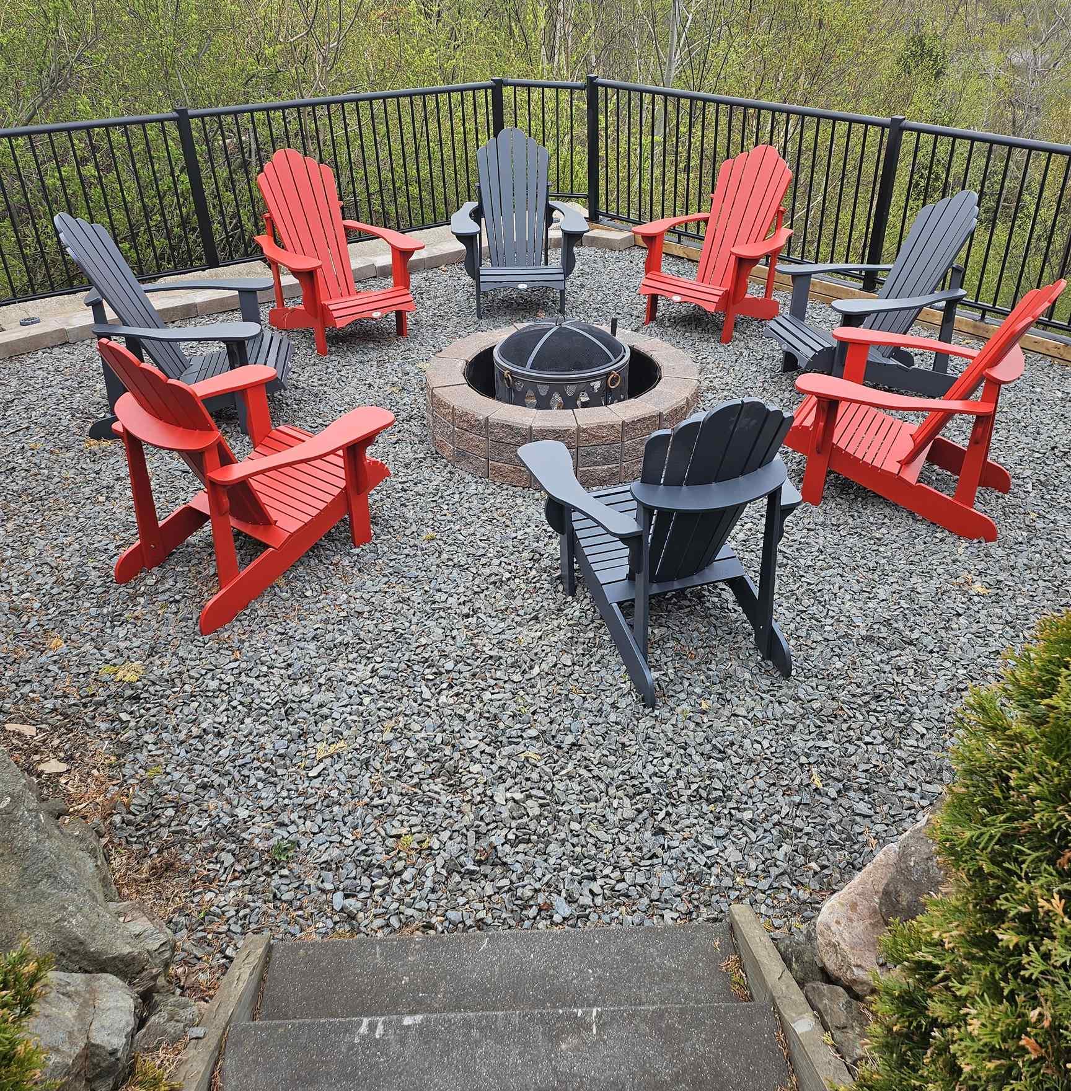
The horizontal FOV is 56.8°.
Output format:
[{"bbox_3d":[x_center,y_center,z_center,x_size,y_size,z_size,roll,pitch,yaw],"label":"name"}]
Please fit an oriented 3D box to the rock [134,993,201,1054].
[{"bbox_3d":[-0.790,1.028,2.129,0.165,0.120,0.150,0,33,0],"label":"rock"}]

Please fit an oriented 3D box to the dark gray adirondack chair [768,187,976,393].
[{"bbox_3d":[1.806,-1.349,5.300,0.930,1.020,0.800,-7,33,-10],"label":"dark gray adirondack chair"}]

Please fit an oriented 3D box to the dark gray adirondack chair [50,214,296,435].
[{"bbox_3d":[-1.738,-1.108,4.859,0.930,1.020,0.800,-5,33,-7],"label":"dark gray adirondack chair"}]

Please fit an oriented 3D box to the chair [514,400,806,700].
[{"bbox_3d":[0.464,-0.188,3.437,0.840,1.030,0.970,-10,34,-15],"label":"chair"}]

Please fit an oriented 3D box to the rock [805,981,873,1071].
[{"bbox_3d":[0.663,1.034,2.137,0.160,0.135,0.200,-3,33,-4],"label":"rock"}]

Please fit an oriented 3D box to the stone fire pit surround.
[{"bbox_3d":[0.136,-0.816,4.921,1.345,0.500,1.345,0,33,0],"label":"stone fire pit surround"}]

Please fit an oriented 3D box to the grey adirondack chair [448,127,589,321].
[{"bbox_3d":[-0.119,-2.095,6.461,0.840,1.030,0.970,-3,33,-4],"label":"grey adirondack chair"}]

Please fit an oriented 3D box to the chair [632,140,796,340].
[{"bbox_3d":[1.148,-1.878,6.134,0.800,1.020,0.930,25,40,34],"label":"chair"}]

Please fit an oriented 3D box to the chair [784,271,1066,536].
[{"bbox_3d":[1.605,-0.677,4.196,0.930,1.020,0.800,15,36,23],"label":"chair"}]

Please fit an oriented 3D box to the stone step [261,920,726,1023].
[{"bbox_3d":[-0.071,1.105,2.361,1.150,0.150,0.340,-2,34,-2],"label":"stone step"}]

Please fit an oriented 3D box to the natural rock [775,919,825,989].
[{"bbox_3d":[0.636,0.983,2.388,0.160,0.140,0.180,-1,34,1],"label":"natural rock"}]

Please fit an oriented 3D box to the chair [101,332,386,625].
[{"bbox_3d":[-1.091,-0.404,3.723,0.840,1.030,0.970,22,39,30],"label":"chair"}]

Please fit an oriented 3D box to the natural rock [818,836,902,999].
[{"bbox_3d":[0.782,0.858,2.288,0.230,0.250,0.300,-1,34,1],"label":"natural rock"}]

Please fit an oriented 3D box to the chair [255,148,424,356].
[{"bbox_3d":[-1.220,-1.752,5.906,0.840,1.030,0.970,-23,39,-31],"label":"chair"}]

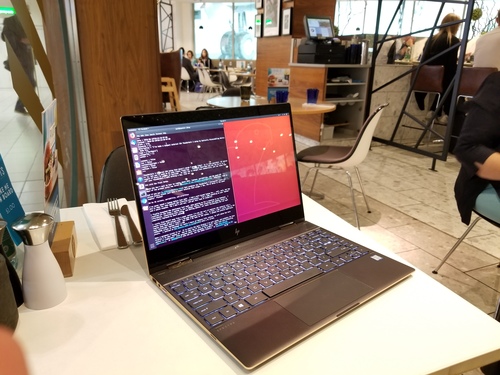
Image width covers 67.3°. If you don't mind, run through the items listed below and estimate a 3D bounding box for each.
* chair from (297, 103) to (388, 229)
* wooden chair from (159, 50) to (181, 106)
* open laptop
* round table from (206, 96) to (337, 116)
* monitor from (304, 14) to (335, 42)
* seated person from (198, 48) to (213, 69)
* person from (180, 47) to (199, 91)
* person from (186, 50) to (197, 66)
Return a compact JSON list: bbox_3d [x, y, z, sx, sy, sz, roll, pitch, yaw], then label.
[{"bbox_3d":[0.603,-0.175,2.596,0.560,0.815,0.470,9,20,24],"label":"chair"},{"bbox_3d":[-1.715,-2.237,8.000,0.500,1.120,0.520,-5,19,-17],"label":"wooden chair"},{"bbox_3d":[0.033,0.018,0.520,0.307,0.225,0.279,-13,22,-36],"label":"open laptop"},{"bbox_3d":[0.148,-0.300,3.048,1.020,0.745,1.050,1,18,0],"label":"round table"},{"bbox_3d":[0.879,-2.007,4.750,0.370,0.330,0.190,-8,20,-25],"label":"monitor"},{"bbox_3d":[-1.571,-4.201,13.200,0.500,1.280,0.720,4,18,8],"label":"seated person"},{"bbox_3d":[-1.981,-3.912,12.500,0.800,1.330,0.520,-12,22,-34],"label":"person"},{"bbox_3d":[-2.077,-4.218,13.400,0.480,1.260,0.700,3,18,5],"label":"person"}]

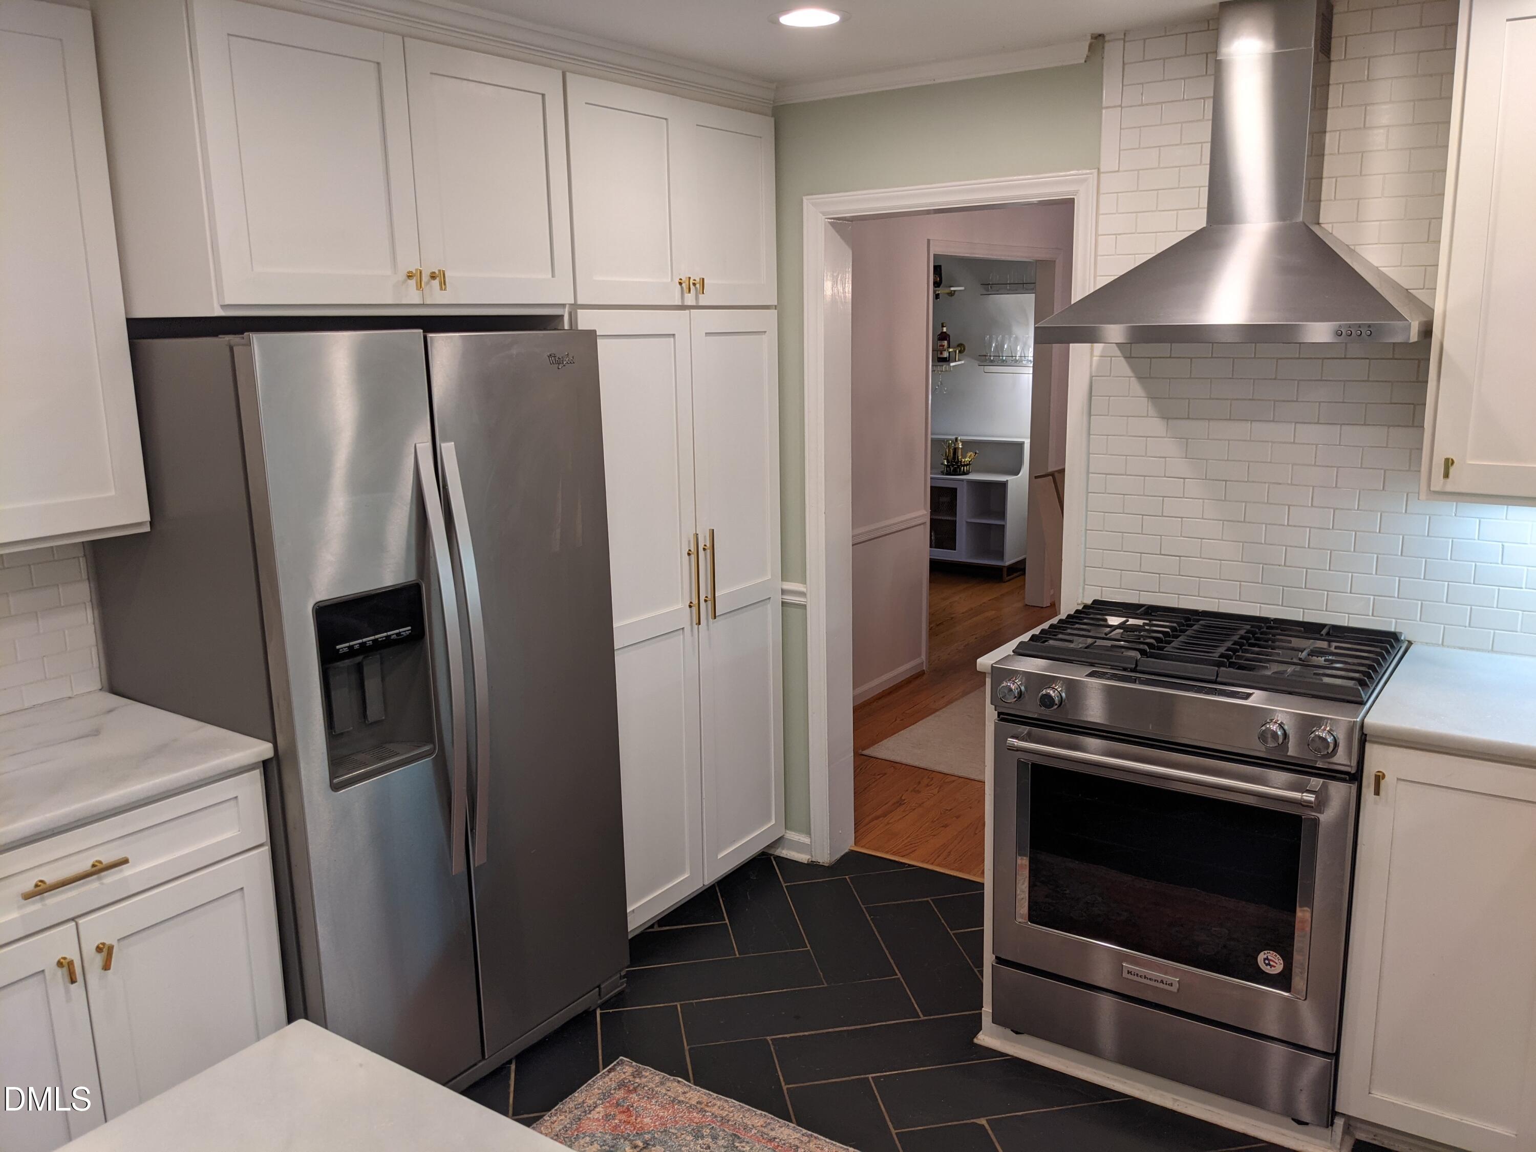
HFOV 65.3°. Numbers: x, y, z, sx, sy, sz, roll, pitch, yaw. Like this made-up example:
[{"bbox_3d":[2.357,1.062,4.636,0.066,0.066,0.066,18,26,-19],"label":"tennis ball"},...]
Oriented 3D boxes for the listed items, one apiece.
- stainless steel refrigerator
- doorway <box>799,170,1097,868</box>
[{"bbox_3d":[-0.895,0.316,2.821,0.733,1.759,0.905,7,14,34],"label":"stainless steel refrigerator"},{"bbox_3d":[0.534,-0.056,3.576,0.895,2.117,0.180,7,14,34],"label":"doorway"}]

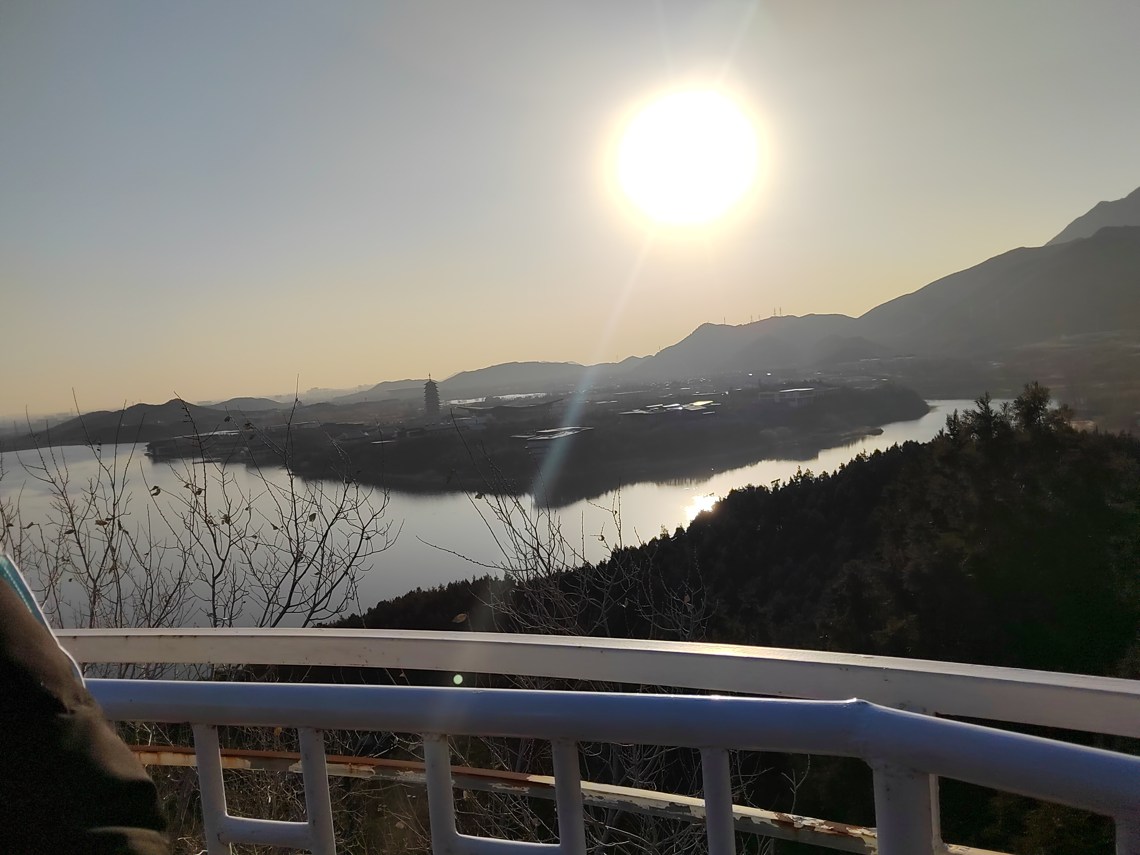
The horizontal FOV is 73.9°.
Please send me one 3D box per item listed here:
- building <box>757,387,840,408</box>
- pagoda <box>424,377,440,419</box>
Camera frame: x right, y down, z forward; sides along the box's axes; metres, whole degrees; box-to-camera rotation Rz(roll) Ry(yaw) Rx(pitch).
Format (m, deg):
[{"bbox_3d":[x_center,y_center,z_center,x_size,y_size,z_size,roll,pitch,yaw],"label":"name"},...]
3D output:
[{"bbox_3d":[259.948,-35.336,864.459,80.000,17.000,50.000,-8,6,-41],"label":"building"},{"bbox_3d":[-233.732,-50.916,1285.000,27.000,74.000,27.000,-5,4,-10],"label":"pagoda"}]

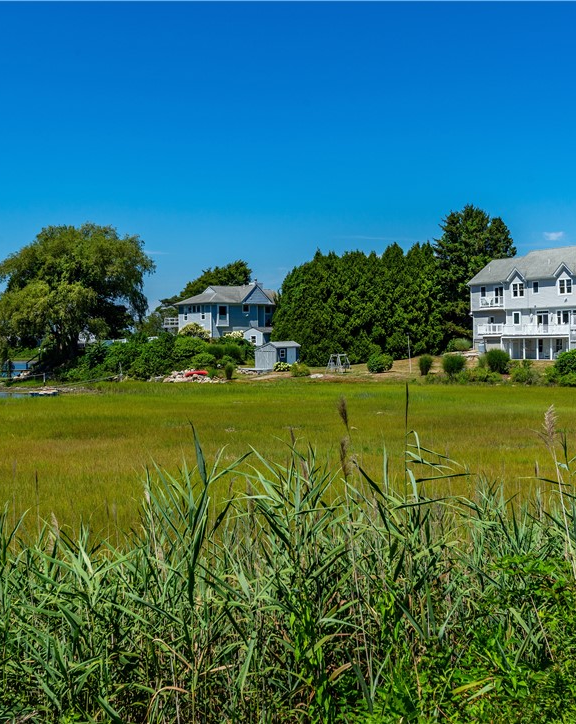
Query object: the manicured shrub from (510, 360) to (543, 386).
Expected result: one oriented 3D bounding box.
[{"bbox_3d":[18.446,0.815,82.000,2.500,1.900,2.300,0,1,0],"label":"manicured shrub"}]

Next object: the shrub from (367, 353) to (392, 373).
[{"bbox_3d":[8.411,0.045,96.000,2.350,1.850,2.300,0,1,0],"label":"shrub"}]

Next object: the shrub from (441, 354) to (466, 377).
[{"bbox_3d":[13.637,0.288,87.000,1.978,1.813,1.900,0,1,9],"label":"shrub"}]

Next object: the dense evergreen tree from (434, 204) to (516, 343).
[{"bbox_3d":[20.844,-9.220,118.000,9.200,16.800,9.200,0,1,0],"label":"dense evergreen tree"}]

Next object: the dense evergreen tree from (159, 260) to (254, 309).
[{"bbox_3d":[-10.522,-8.104,138.000,12.025,10.326,9.500,-1,1,-4],"label":"dense evergreen tree"}]

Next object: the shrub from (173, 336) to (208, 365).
[{"bbox_3d":[-9.327,-1.100,101.000,3.252,2.679,2.900,-1,1,-5],"label":"shrub"}]

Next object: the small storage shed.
[{"bbox_3d":[-0.909,-0.622,101.000,2.700,2.750,3.100,0,1,43],"label":"small storage shed"}]

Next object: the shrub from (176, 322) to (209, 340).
[{"bbox_3d":[-10.025,-3.236,112.000,3.395,1.909,2.800,-1,1,-5],"label":"shrub"}]

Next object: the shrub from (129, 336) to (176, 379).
[{"bbox_3d":[-12.064,-0.401,94.000,4.100,3.750,3.800,0,1,0],"label":"shrub"}]

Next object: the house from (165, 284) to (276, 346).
[{"bbox_3d":[-7.048,-5.157,121.000,10.500,7.400,10.000,0,1,-29],"label":"house"}]

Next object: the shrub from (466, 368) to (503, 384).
[{"bbox_3d":[15.152,1.112,81.000,2.750,1.250,2.200,0,1,0],"label":"shrub"}]

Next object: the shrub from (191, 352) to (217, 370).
[{"bbox_3d":[-7.843,-0.046,98.000,2.599,1.671,2.200,-1,1,-5],"label":"shrub"}]

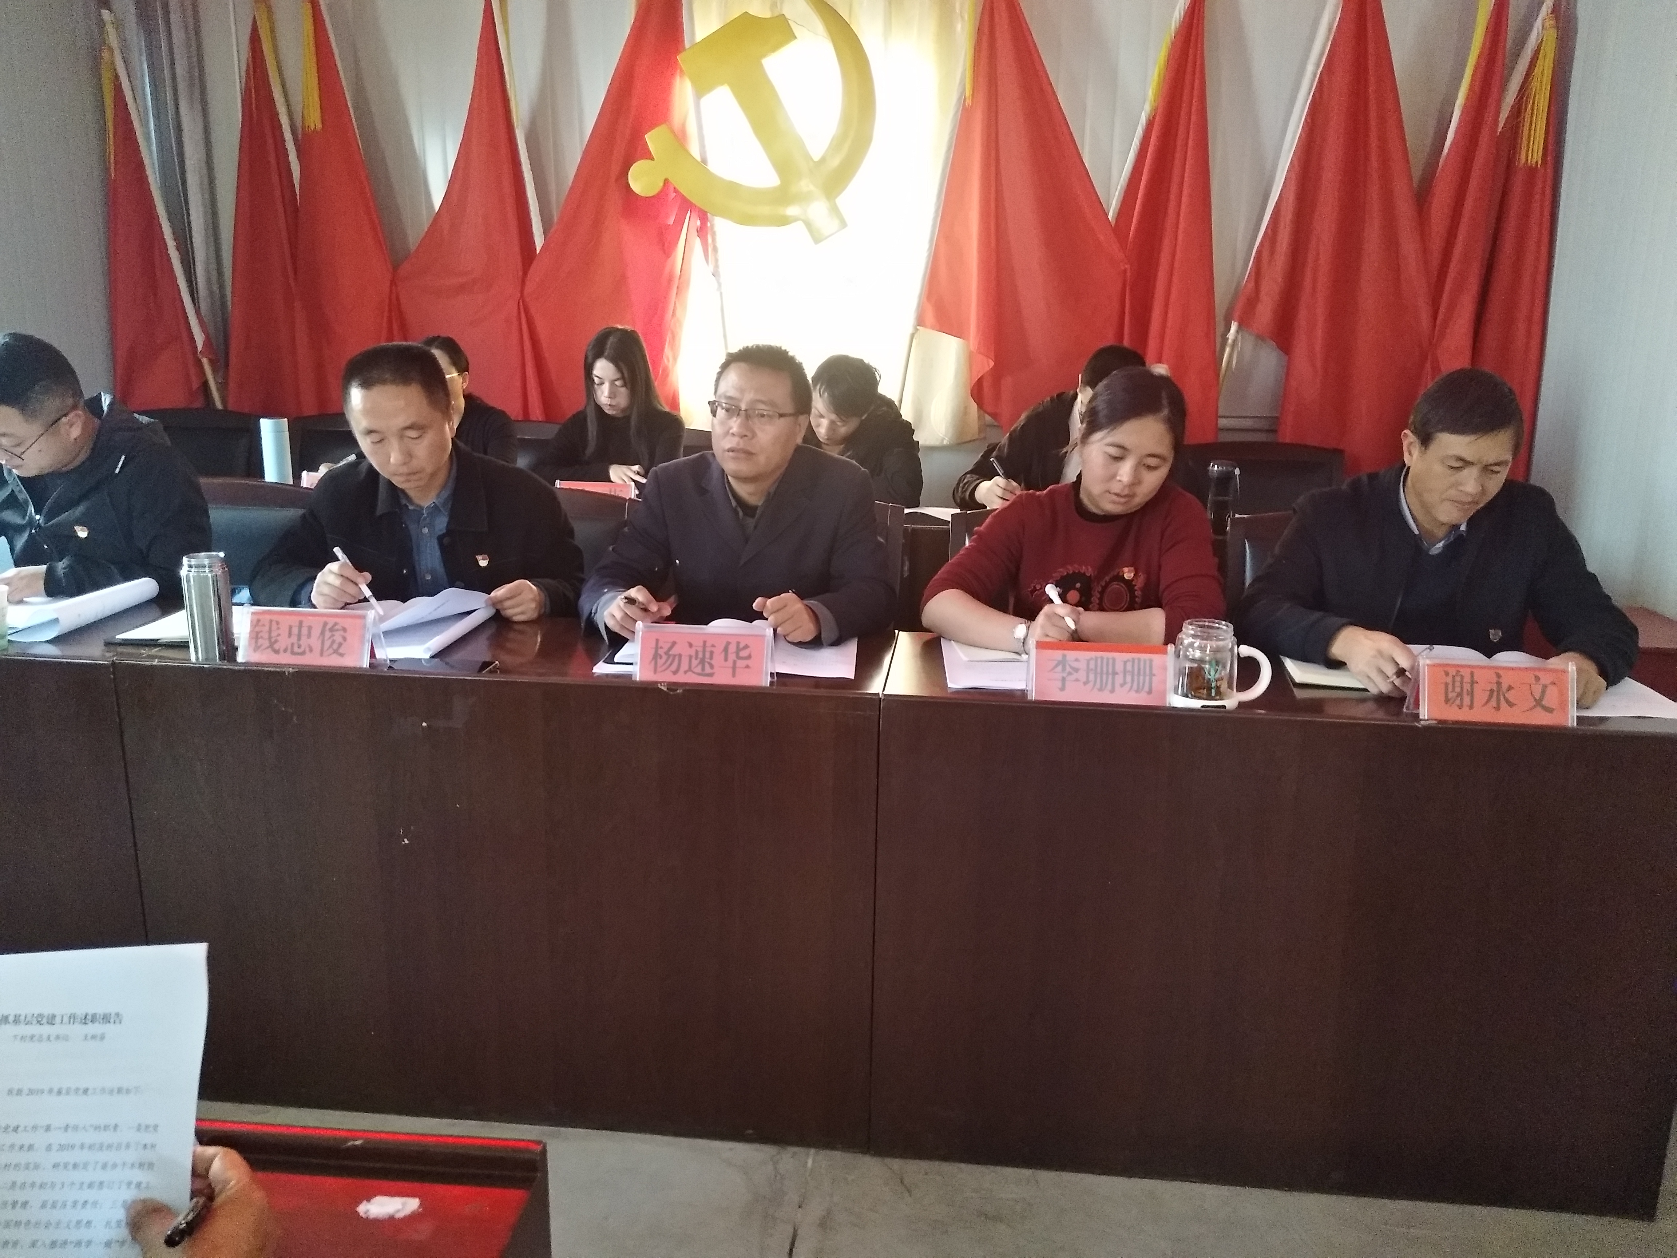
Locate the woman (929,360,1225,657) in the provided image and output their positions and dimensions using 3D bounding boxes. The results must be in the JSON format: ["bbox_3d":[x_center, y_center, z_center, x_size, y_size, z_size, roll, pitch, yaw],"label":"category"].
[{"bbox_3d":[0.415,0.131,2.351,0.530,1.223,0.620,2,13,6],"label":"woman"}]

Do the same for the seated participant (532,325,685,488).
[{"bbox_3d":[-0.705,-0.307,4.016,0.490,1.270,0.620,2,13,6],"label":"seated participant"}]

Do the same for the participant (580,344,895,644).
[{"bbox_3d":[-0.154,0.105,2.411,0.540,1.258,0.700,3,14,7],"label":"participant"}]

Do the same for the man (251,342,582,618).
[{"bbox_3d":[-0.801,0.070,2.523,0.610,1.248,0.700,1,14,1],"label":"man"}]

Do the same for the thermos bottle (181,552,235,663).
[{"bbox_3d":[-0.987,-0.035,1.971,0.072,0.163,0.072,2,14,5],"label":"thermos bottle"}]

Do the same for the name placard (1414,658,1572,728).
[{"bbox_3d":[0.913,0.084,1.753,0.204,0.086,0.044,2,13,6],"label":"name placard"}]

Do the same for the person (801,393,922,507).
[{"bbox_3d":[0.007,-0.229,3.947,0.530,1.195,0.700,5,14,15],"label":"person"}]

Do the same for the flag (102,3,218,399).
[{"bbox_3d":[-2.644,-1.452,4.862,0.460,1.700,0.260,2,13,6],"label":"flag"}]

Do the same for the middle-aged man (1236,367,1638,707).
[{"bbox_3d":[1.012,0.165,2.281,0.600,1.248,0.720,4,14,12],"label":"middle-aged man"}]

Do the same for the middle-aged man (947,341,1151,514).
[{"bbox_3d":[0.717,-0.235,3.901,0.600,1.255,0.700,2,14,3],"label":"middle-aged man"}]

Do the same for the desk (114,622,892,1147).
[{"bbox_3d":[-0.515,0.397,2.166,1.190,0.760,0.400,2,13,6],"label":"desk"}]

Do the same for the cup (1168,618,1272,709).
[{"bbox_3d":[0.549,0.047,1.812,0.142,0.118,0.093,2,13,6],"label":"cup"}]

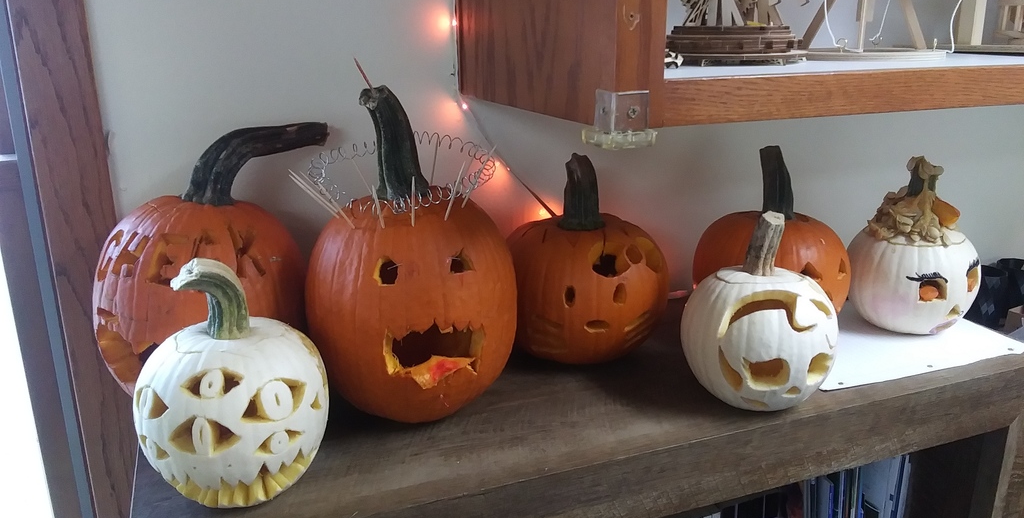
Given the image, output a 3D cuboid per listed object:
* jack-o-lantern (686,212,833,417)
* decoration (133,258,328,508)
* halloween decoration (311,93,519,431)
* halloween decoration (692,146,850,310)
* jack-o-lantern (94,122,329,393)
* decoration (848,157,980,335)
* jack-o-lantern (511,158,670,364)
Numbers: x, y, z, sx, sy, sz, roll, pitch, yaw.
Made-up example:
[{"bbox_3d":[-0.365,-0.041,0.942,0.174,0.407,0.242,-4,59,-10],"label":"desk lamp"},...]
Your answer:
[{"bbox_3d":[0.261,0.052,0.809,0.158,0.210,0.158,-4,17,-12],"label":"jack-o-lantern"},{"bbox_3d":[-0.238,0.098,0.652,0.156,0.214,0.156,-9,19,-28],"label":"decoration"},{"bbox_3d":[-0.102,-0.004,0.778,0.213,0.339,0.213,-5,17,-17],"label":"halloween decoration"},{"bbox_3d":[0.344,-0.027,1.014,0.198,0.245,0.198,-8,18,-25],"label":"halloween decoration"},{"bbox_3d":[-0.307,0.015,0.792,0.231,0.296,0.203,-1,16,-1],"label":"jack-o-lantern"},{"bbox_3d":[0.527,-0.017,1.002,0.154,0.231,0.154,-4,17,-12],"label":"decoration"},{"bbox_3d":[0.087,-0.003,0.930,0.204,0.249,0.204,-1,16,-3],"label":"jack-o-lantern"}]

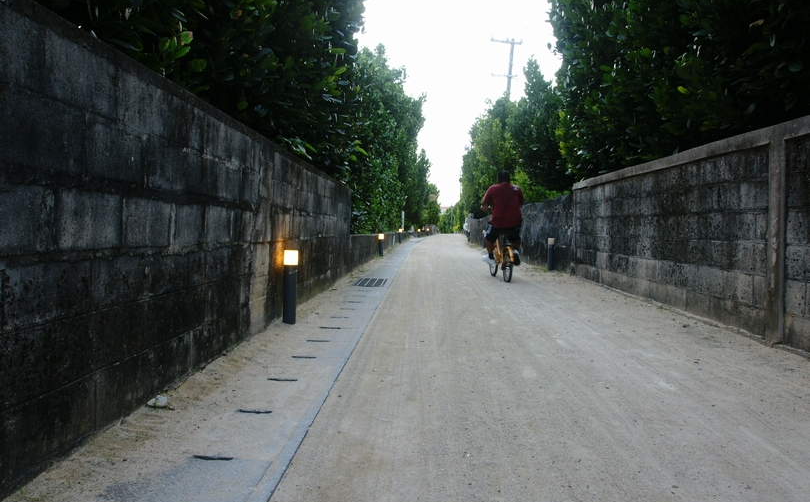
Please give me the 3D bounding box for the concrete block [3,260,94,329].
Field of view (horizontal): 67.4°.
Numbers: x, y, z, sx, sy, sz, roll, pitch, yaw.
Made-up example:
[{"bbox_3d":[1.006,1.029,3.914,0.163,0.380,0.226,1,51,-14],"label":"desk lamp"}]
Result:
[{"bbox_3d":[-1.096,0.119,1.763,0.150,0.179,0.408,1,2,1],"label":"concrete block"}]

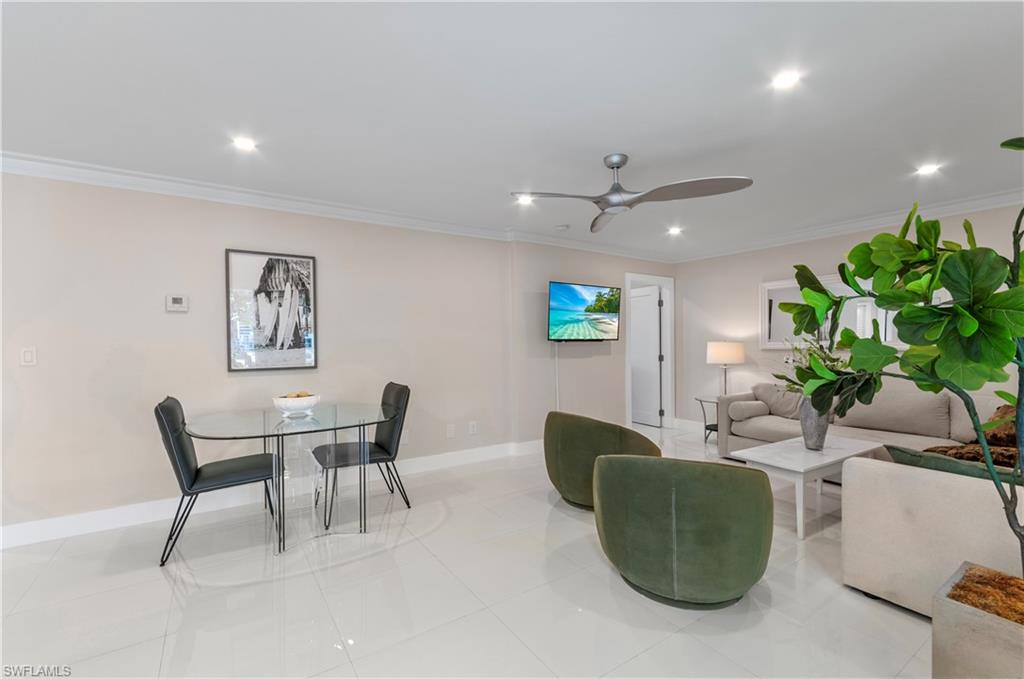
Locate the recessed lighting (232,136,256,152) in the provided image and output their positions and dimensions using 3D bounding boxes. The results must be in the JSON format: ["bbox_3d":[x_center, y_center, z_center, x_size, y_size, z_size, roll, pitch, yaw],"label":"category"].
[{"bbox_3d":[-1.578,-1.146,2.513,0.115,0.025,0.115,-1,0,-32],"label":"recessed lighting"}]

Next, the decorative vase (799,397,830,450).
[{"bbox_3d":[2.210,0.626,3.157,0.176,0.380,0.176,-1,0,-32],"label":"decorative vase"}]

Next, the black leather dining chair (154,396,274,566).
[{"bbox_3d":[-1.847,0.829,2.745,0.630,0.920,0.460,-1,0,-32],"label":"black leather dining chair"}]

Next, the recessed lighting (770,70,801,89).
[{"bbox_3d":[1.238,-1.163,1.922,0.110,0.025,0.110,-1,0,-32],"label":"recessed lighting"}]

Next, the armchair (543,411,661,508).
[{"bbox_3d":[0.719,0.890,3.381,0.860,0.720,0.880,-1,0,-41],"label":"armchair"}]

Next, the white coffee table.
[{"bbox_3d":[2.178,1.036,3.150,1.150,0.440,0.500,-1,0,-32],"label":"white coffee table"}]

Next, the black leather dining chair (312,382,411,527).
[{"bbox_3d":[-1.122,0.814,3.202,0.620,0.910,0.460,-1,0,-34],"label":"black leather dining chair"}]

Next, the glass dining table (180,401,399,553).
[{"bbox_3d":[-1.425,0.902,3.000,1.340,0.740,1.180,-1,0,-34],"label":"glass dining table"}]

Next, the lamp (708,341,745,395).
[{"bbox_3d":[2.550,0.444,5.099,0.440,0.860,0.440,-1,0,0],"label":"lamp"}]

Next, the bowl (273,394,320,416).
[{"bbox_3d":[-1.583,0.494,3.128,0.316,0.140,0.290,-1,0,-32],"label":"bowl"}]

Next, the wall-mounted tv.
[{"bbox_3d":[0.837,-0.302,4.828,1.115,0.640,0.070,-1,3,-34],"label":"wall-mounted tv"}]

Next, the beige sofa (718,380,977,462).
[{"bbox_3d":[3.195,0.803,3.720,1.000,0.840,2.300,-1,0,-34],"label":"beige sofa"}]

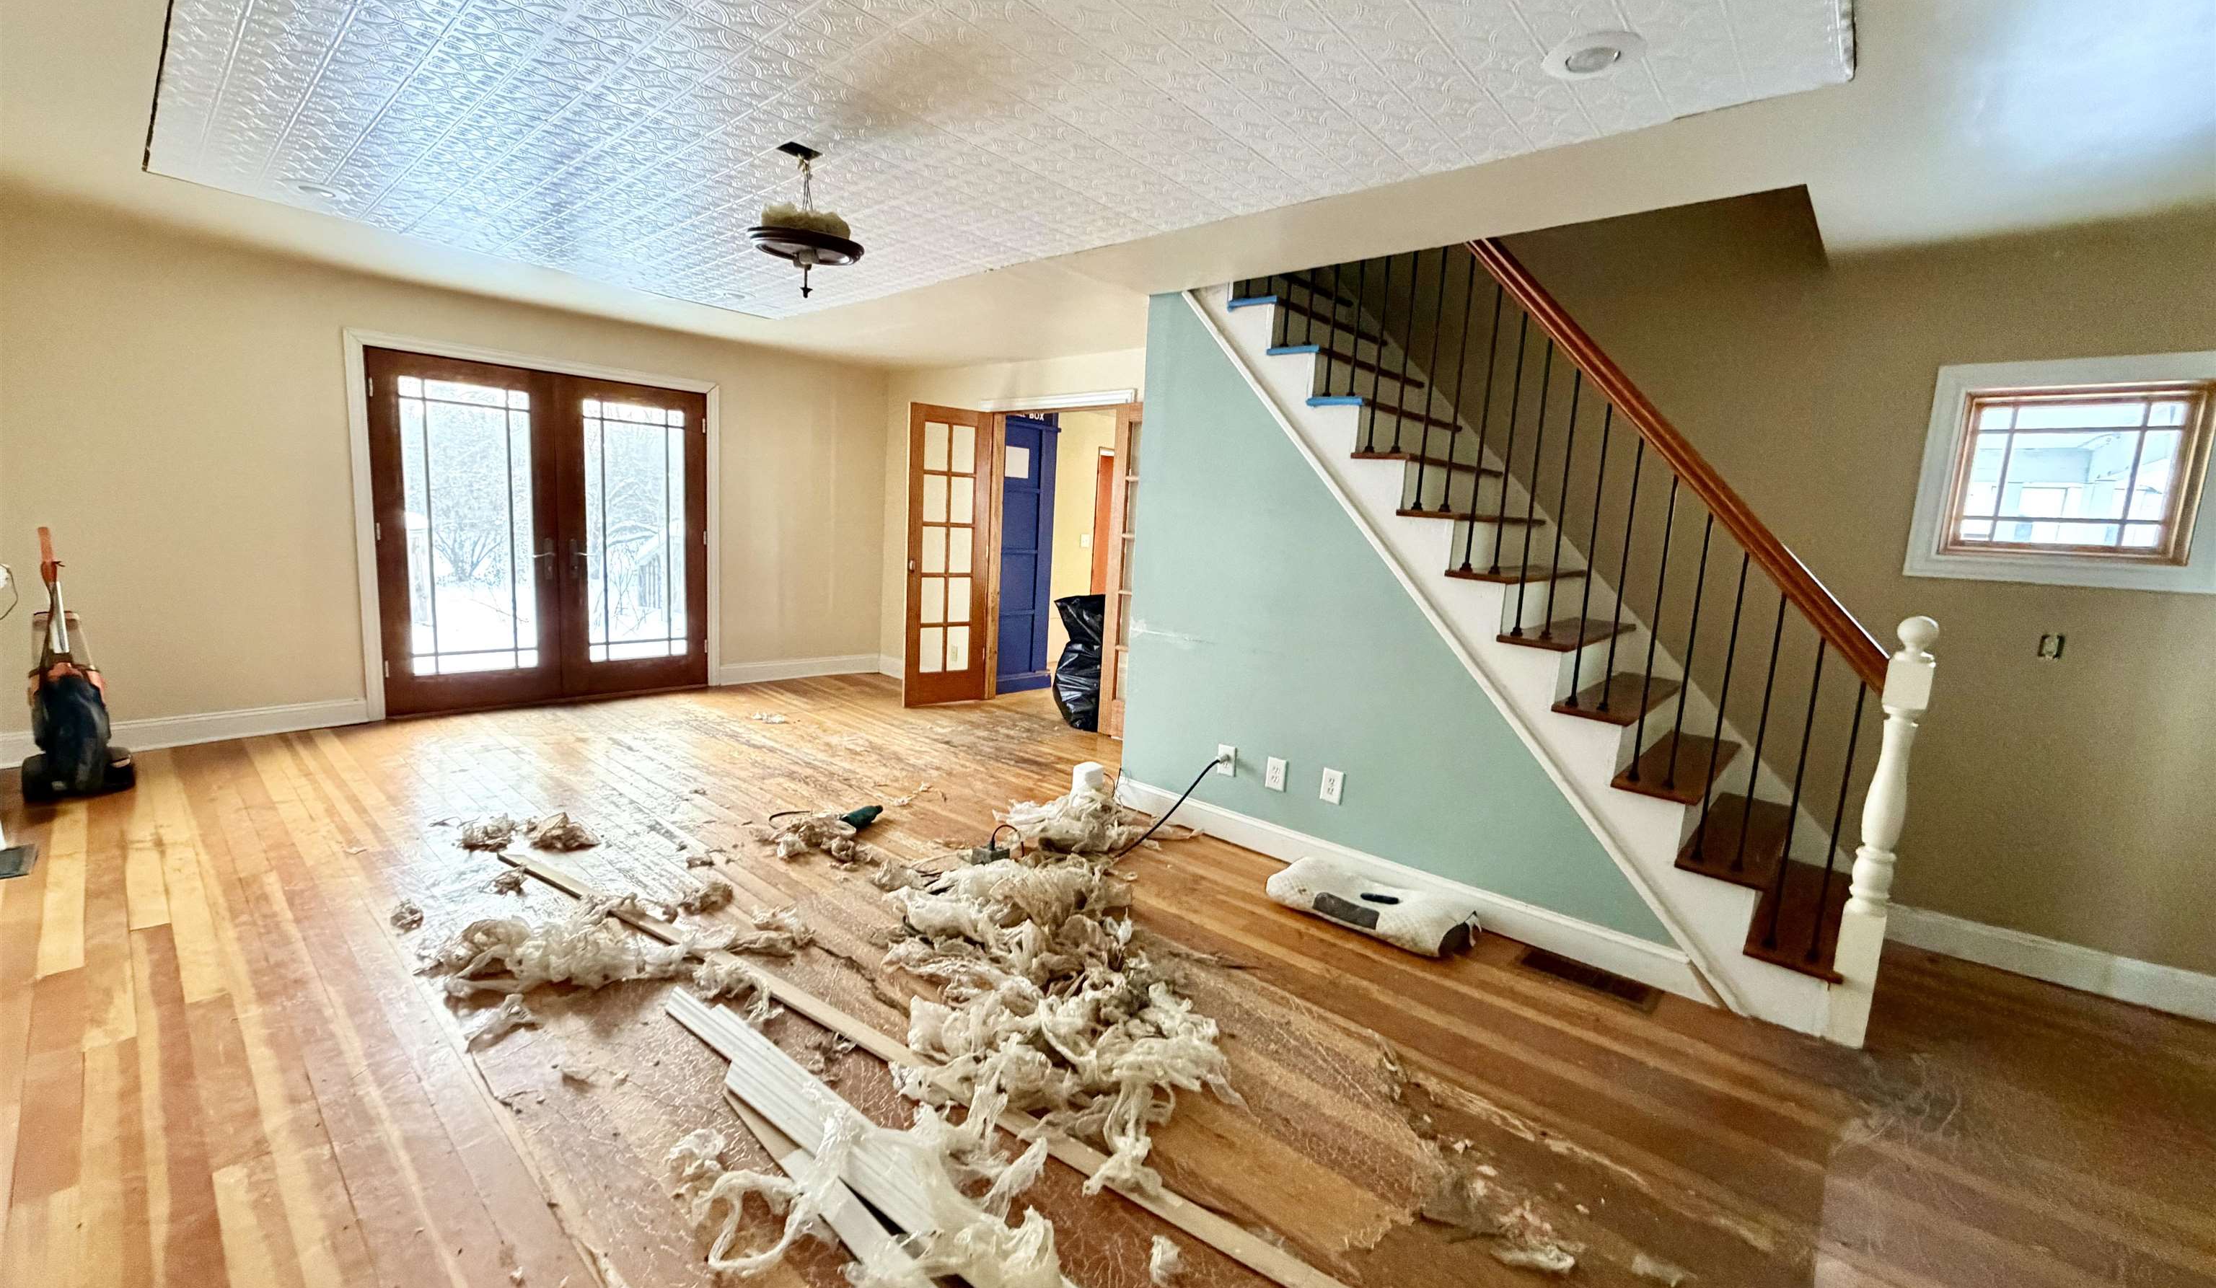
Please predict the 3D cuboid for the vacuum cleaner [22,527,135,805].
[{"bbox_3d":[-4.233,0.063,3.651,0.360,1.060,0.300,9,10,36],"label":"vacuum cleaner"}]

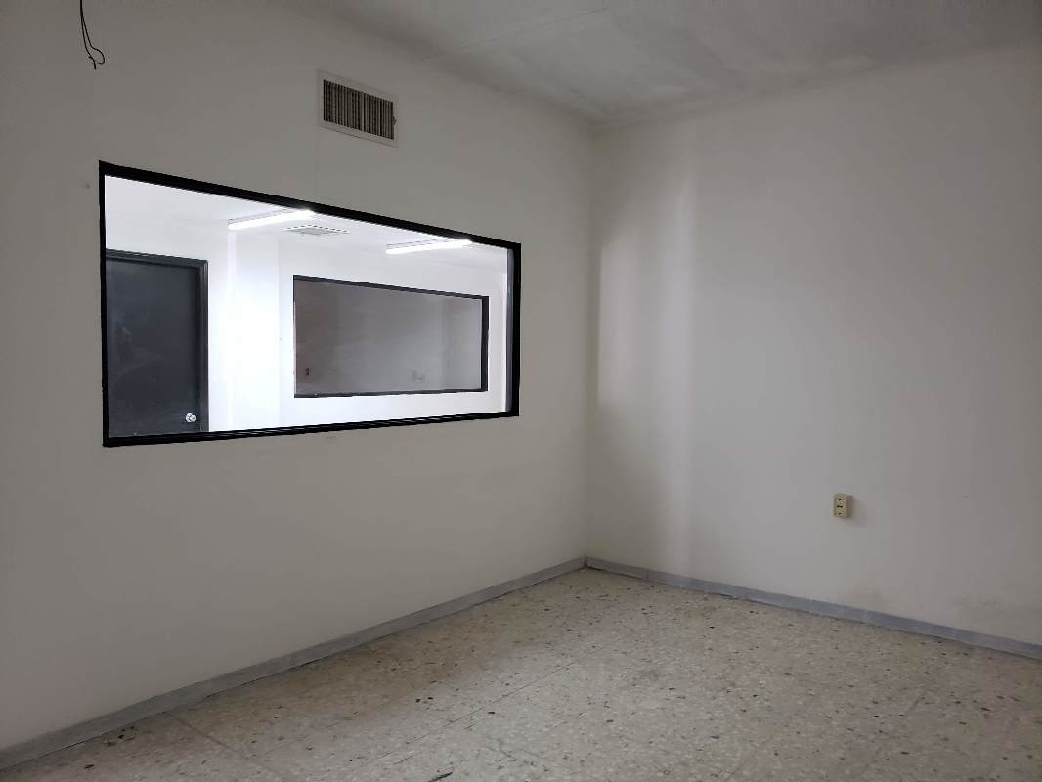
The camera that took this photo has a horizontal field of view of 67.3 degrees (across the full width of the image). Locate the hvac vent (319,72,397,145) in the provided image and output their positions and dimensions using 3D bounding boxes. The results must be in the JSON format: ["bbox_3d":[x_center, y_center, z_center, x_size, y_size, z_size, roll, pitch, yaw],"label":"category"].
[{"bbox_3d":[-0.750,-1.322,3.691,0.030,0.246,0.471,2,3,39],"label":"hvac vent"}]

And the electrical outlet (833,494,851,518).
[{"bbox_3d":[1.727,0.611,4.206,0.067,0.124,0.065,2,3,39],"label":"electrical outlet"}]

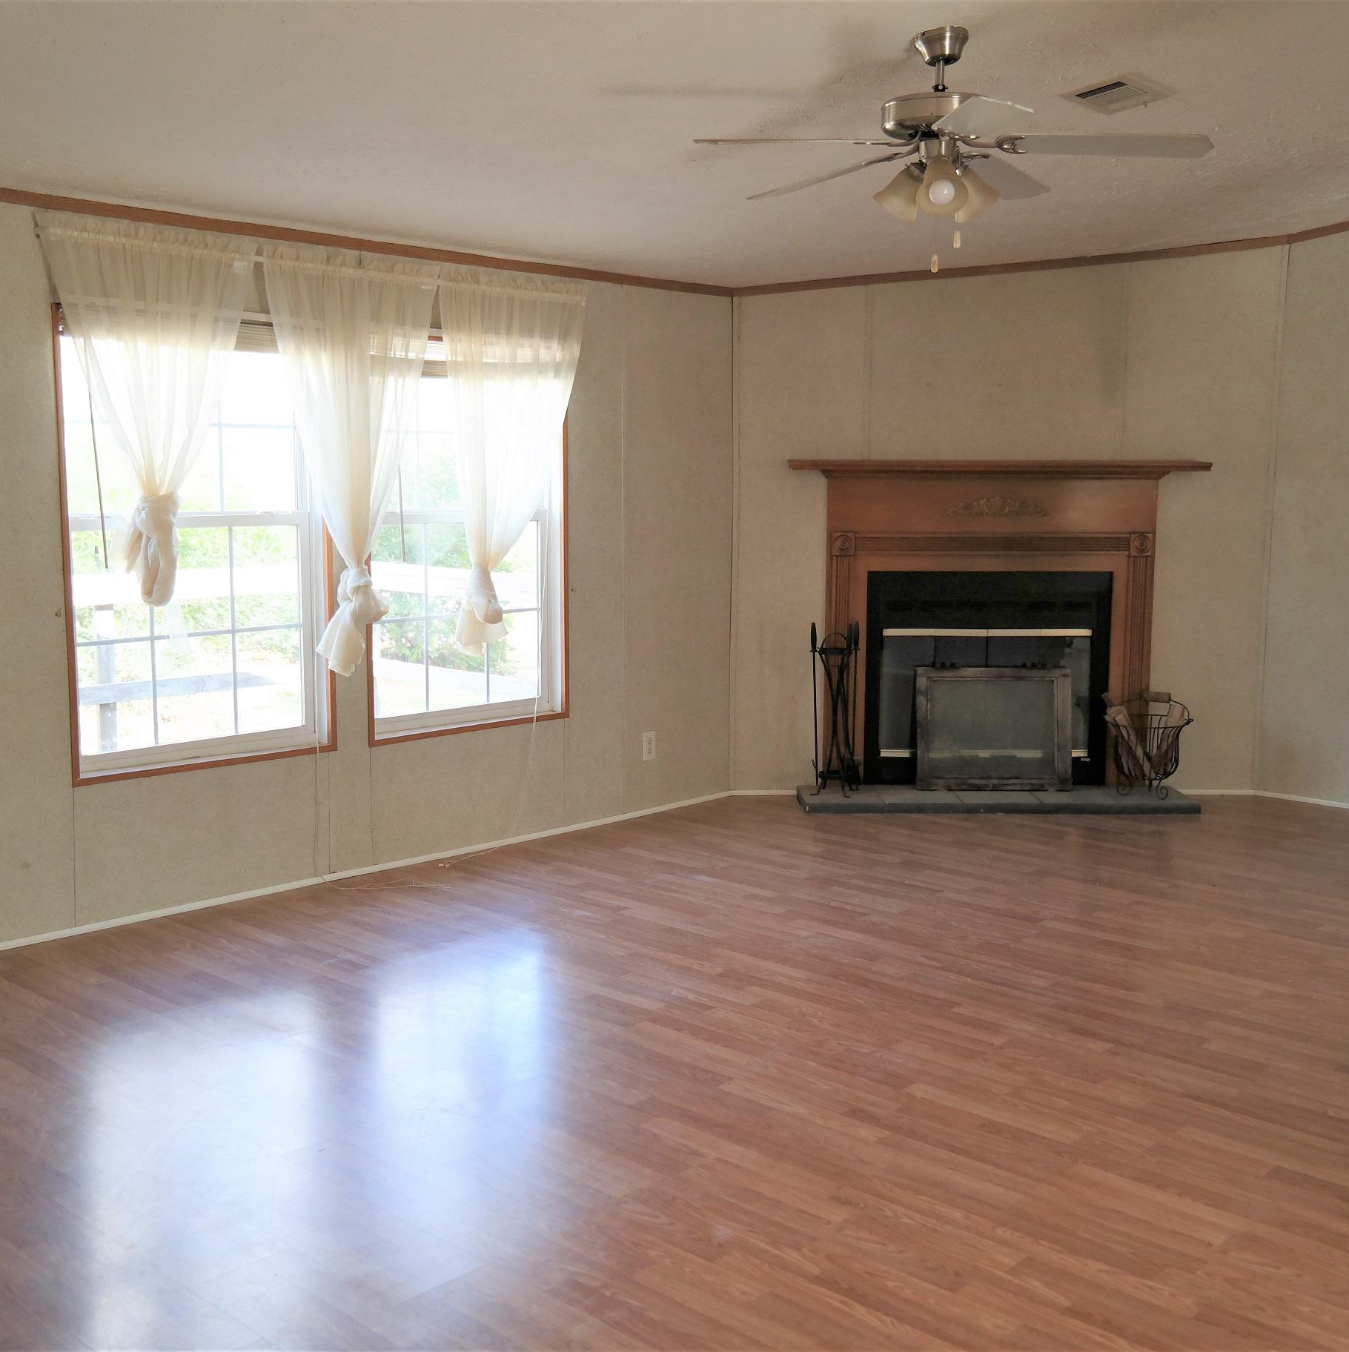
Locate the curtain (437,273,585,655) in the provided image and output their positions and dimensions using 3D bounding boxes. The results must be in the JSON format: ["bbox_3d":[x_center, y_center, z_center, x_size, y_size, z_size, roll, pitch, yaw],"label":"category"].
[{"bbox_3d":[-0.566,-0.749,5.478,0.100,1.313,0.680,7,10,44],"label":"curtain"}]

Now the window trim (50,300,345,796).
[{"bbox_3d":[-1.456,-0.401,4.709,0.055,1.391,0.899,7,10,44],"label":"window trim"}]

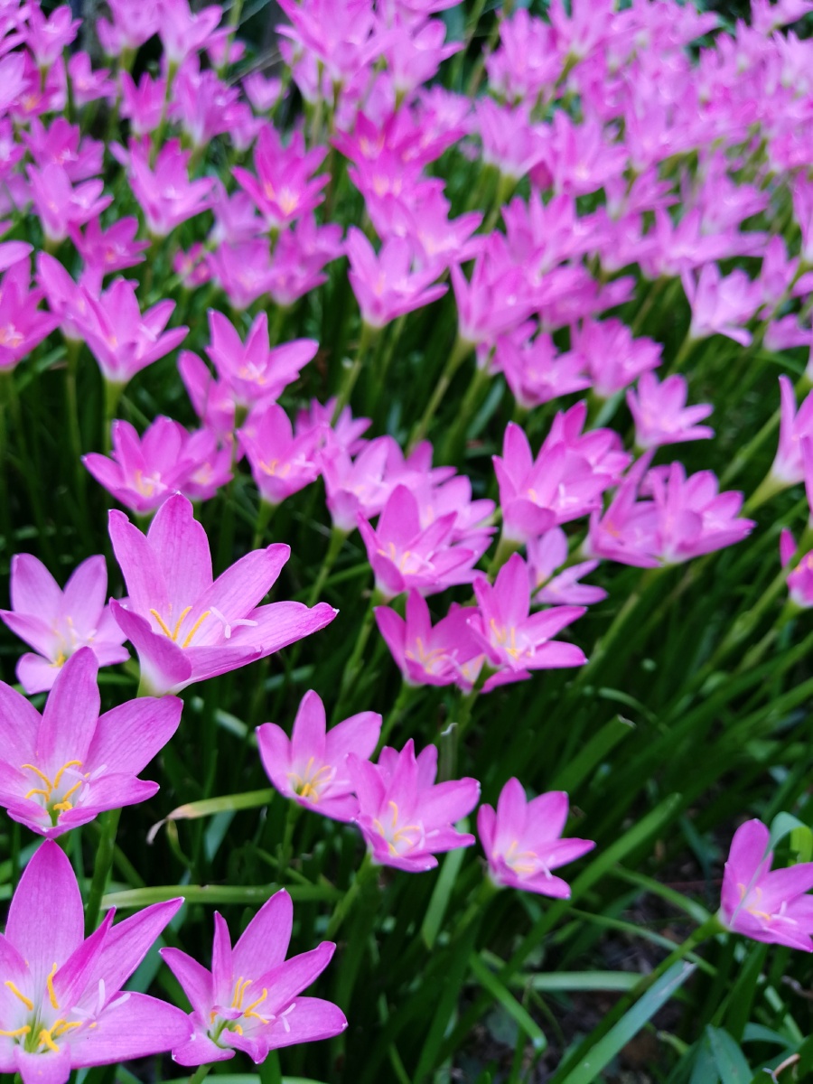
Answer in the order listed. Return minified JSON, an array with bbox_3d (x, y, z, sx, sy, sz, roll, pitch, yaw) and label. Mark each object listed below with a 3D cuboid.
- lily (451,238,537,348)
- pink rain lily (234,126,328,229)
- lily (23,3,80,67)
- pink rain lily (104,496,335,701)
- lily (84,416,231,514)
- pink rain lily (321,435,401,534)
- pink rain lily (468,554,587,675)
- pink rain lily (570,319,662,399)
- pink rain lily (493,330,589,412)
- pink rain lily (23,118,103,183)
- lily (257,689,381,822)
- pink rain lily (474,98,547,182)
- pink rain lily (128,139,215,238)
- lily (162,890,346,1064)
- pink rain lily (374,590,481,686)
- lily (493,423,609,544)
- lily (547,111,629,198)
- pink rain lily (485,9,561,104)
[{"bbox_3d":[0.046,-0.148,0.520,0.060,0.052,0.060,-4,43,-27],"label":"lily"},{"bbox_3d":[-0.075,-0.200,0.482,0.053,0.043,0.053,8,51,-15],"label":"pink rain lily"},{"bbox_3d":[-0.360,-0.520,0.871,0.057,0.050,0.057,-14,43,-26],"label":"lily"},{"bbox_3d":[-0.060,0.026,0.258,0.066,0.050,0.066,5,39,-27],"label":"pink rain lily"},{"bbox_3d":[-0.155,-0.037,0.500,0.066,0.046,0.066,-4,43,-27],"label":"lily"},{"bbox_3d":[-0.035,-0.030,0.543,0.056,0.050,0.056,-4,43,-27],"label":"pink rain lily"},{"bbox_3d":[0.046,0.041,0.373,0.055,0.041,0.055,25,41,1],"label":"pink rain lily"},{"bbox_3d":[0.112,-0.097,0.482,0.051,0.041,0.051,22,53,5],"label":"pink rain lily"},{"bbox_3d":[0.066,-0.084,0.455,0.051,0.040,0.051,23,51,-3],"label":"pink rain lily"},{"bbox_3d":[-0.296,-0.334,0.735,0.064,0.047,0.064,-8,43,-27],"label":"pink rain lily"},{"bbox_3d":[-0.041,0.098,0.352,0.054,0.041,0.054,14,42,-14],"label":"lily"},{"bbox_3d":[0.072,-0.306,0.653,0.058,0.050,0.058,-4,43,-27],"label":"pink rain lily"},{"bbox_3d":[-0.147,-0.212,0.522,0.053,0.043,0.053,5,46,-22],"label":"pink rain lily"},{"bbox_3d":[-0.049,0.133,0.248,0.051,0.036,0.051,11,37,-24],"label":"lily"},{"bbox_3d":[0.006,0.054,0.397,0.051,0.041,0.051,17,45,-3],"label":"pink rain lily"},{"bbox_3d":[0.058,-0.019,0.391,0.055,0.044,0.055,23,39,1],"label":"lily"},{"bbox_3d":[0.126,-0.282,0.625,0.062,0.050,0.062,-4,43,-27],"label":"lily"},{"bbox_3d":[0.082,-0.366,0.644,0.062,0.052,0.062,-11,43,-26],"label":"pink rain lily"}]

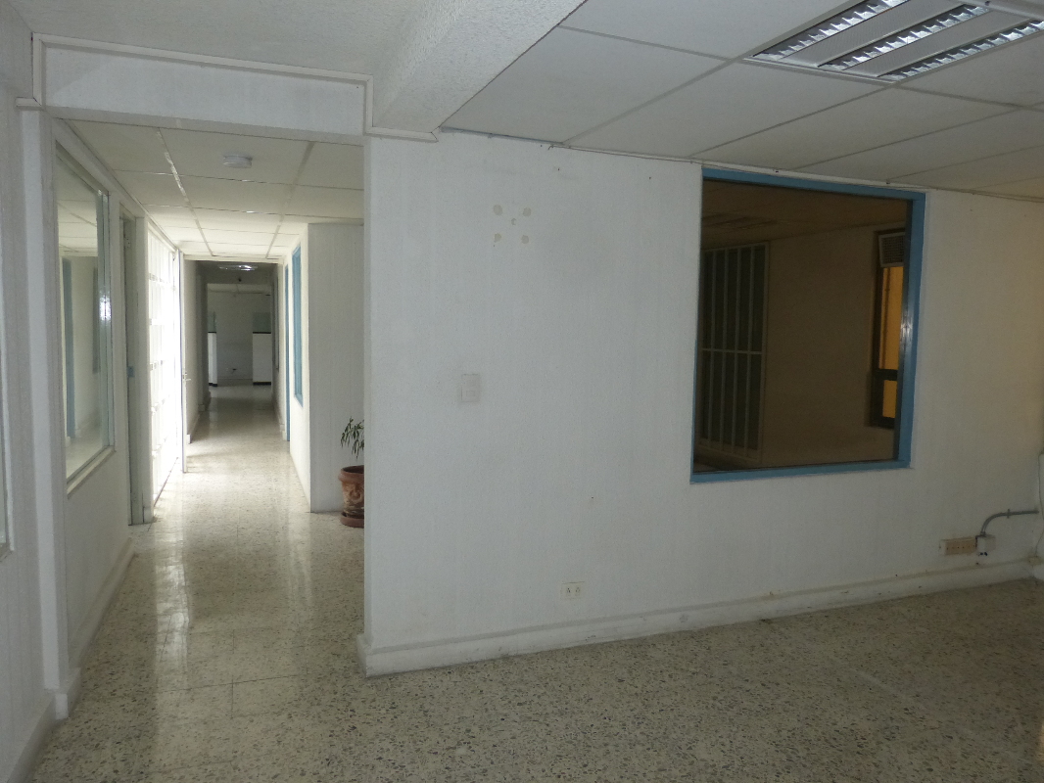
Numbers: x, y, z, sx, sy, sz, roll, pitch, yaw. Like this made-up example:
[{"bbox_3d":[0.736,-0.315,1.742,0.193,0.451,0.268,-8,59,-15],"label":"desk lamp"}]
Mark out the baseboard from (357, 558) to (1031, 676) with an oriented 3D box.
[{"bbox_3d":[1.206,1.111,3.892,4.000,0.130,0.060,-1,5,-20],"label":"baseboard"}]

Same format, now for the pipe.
[{"bbox_3d":[2.890,0.774,4.471,0.480,0.140,0.035,-1,5,-20],"label":"pipe"}]

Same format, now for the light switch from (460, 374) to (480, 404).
[{"bbox_3d":[-0.217,-0.011,3.253,0.078,0.120,0.012,-1,5,-20],"label":"light switch"}]

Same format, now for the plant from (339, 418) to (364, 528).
[{"bbox_3d":[-1.167,0.556,5.639,0.420,0.840,0.420,-1,5,-20],"label":"plant"}]

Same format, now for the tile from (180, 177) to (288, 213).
[{"bbox_3d":[-1.820,-1.260,4.859,0.612,0.020,1.280,-1,5,-20],"label":"tile"}]

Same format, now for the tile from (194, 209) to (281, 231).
[{"bbox_3d":[-2.277,-1.378,6.092,0.615,0.020,1.270,-1,5,-20],"label":"tile"}]

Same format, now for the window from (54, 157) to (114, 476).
[{"bbox_3d":[-2.043,-0.329,3.525,0.060,1.340,1.220,-1,5,-20],"label":"window"}]

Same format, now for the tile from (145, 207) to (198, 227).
[{"bbox_3d":[-2.705,-1.370,5.912,0.315,0.020,1.270,-1,5,-20],"label":"tile"}]

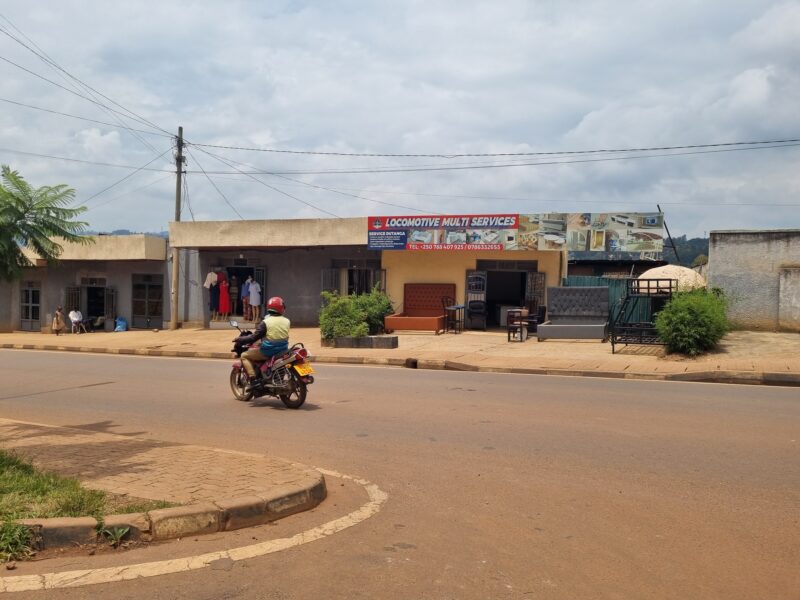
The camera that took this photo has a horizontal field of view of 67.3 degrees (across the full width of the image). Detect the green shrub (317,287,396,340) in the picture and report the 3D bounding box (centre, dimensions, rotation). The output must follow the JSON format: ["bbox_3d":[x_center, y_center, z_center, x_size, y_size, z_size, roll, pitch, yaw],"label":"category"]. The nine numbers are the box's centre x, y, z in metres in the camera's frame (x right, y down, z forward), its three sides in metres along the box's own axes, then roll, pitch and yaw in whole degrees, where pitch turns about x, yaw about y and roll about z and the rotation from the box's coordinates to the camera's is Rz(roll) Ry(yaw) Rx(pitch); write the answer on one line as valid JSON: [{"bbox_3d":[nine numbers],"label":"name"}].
[{"bbox_3d":[-1.200,0.330,16.600,1.980,1.420,1.300,1,0,16],"label":"green shrub"}]

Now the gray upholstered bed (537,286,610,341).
[{"bbox_3d":[5.100,0.370,17.500,1.840,1.500,2.200,1,0,20],"label":"gray upholstered bed"}]

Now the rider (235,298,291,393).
[{"bbox_3d":[-2.070,0.660,9.250,0.880,1.460,0.650,1,0,41],"label":"rider"}]

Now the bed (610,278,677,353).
[{"bbox_3d":[6.342,0.355,15.449,1.330,1.800,1.950,1,0,28],"label":"bed"}]

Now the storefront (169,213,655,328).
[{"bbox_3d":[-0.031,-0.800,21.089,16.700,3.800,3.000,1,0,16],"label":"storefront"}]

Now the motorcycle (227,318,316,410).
[{"bbox_3d":[-2.020,1.000,9.300,1.950,1.200,0.740,1,0,42],"label":"motorcycle"}]

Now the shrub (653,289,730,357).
[{"bbox_3d":[6.940,0.510,14.300,1.700,1.580,1.600,1,0,16],"label":"shrub"}]

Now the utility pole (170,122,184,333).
[{"bbox_3d":[-8.200,-2.650,22.300,0.320,7.600,0.320,1,0,16],"label":"utility pole"}]

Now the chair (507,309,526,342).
[{"bbox_3d":[3.320,0.720,17.200,0.440,0.920,0.470,1,0,25],"label":"chair"}]

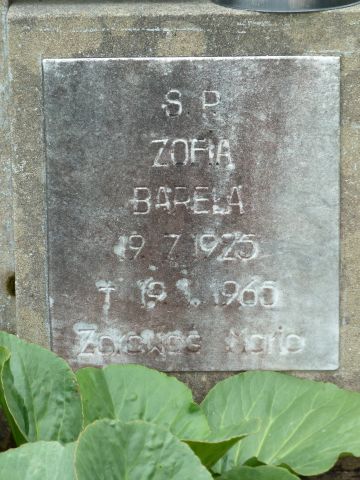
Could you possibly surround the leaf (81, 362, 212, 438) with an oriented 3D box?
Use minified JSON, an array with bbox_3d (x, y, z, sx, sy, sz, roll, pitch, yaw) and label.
[{"bbox_3d":[-0.035,0.163,2.260,0.130,0.095,0.070,-1,16,0],"label":"leaf"}]

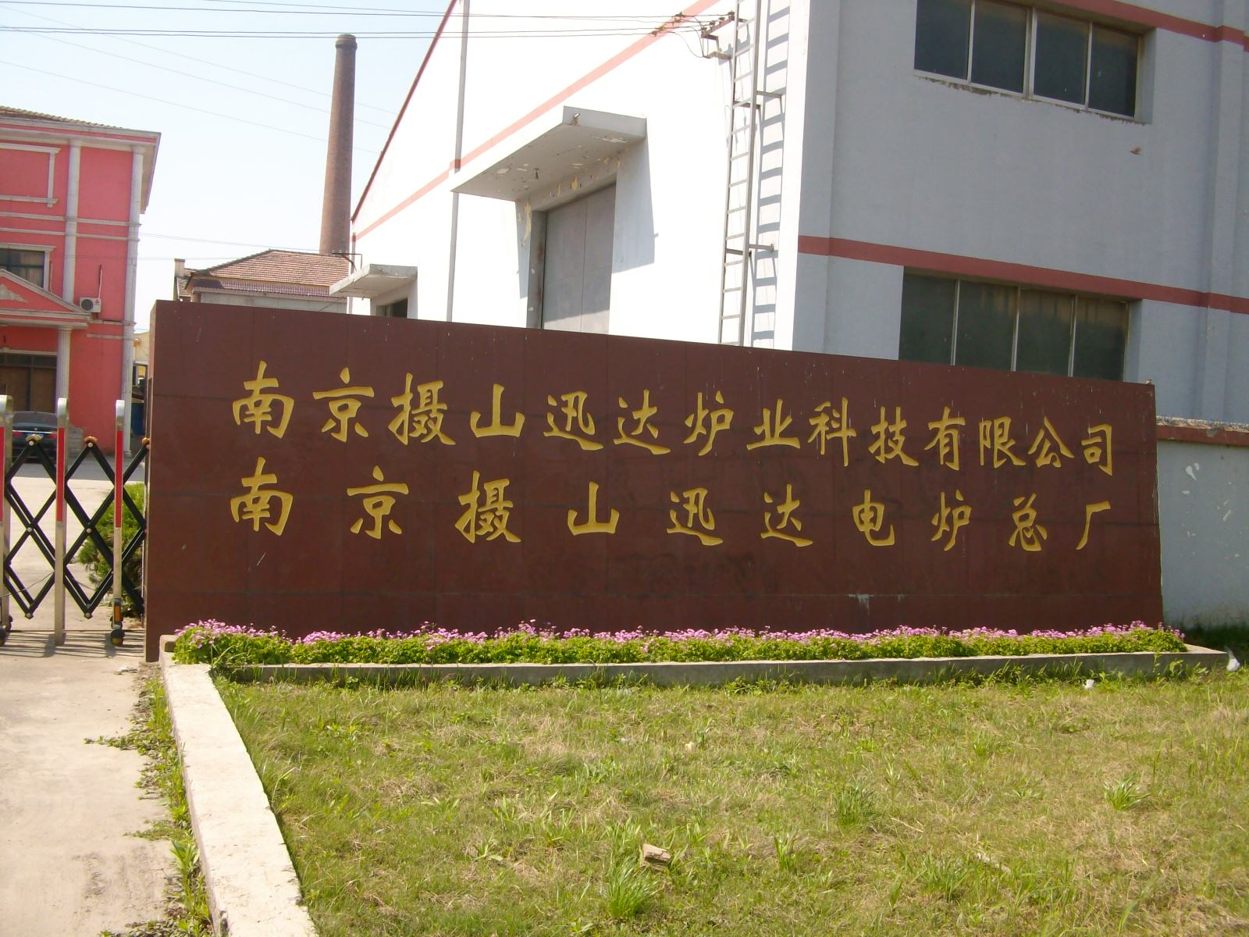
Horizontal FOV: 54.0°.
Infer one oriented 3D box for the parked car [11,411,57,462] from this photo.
[{"bbox_3d":[-17.837,-0.953,37.200,1.780,1.460,4.750,2,2,-25],"label":"parked car"}]

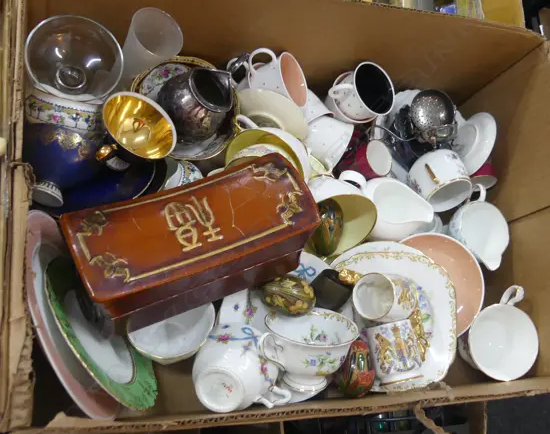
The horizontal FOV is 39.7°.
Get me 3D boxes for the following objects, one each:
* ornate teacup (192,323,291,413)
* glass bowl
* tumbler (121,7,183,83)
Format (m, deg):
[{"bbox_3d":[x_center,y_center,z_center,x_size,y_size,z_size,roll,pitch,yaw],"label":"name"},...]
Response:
[{"bbox_3d":[-0.038,0.163,0.774,0.109,0.062,0.090,20,111,5],"label":"ornate teacup"},{"bbox_3d":[-0.219,-0.158,0.818,0.100,0.055,0.100,3,71,-24],"label":"glass bowl"},{"bbox_3d":[-0.150,-0.184,0.873,0.063,0.092,0.063,15,59,-26],"label":"tumbler"}]

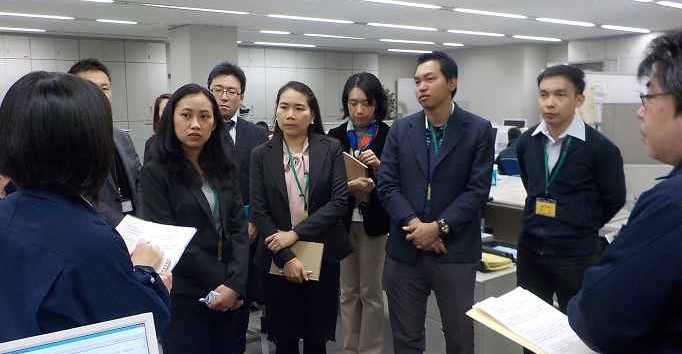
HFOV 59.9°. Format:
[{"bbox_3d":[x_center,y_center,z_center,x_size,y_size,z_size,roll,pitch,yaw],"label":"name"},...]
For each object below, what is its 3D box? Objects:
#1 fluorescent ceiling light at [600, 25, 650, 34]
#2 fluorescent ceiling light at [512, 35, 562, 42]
[{"bbox_3d":[4.076,-2.125,8.450,1.230,0.060,0.150,-6,9,-36],"label":"fluorescent ceiling light"},{"bbox_3d":[3.225,-2.284,9.698,1.230,0.060,0.150,-6,9,-36],"label":"fluorescent ceiling light"}]

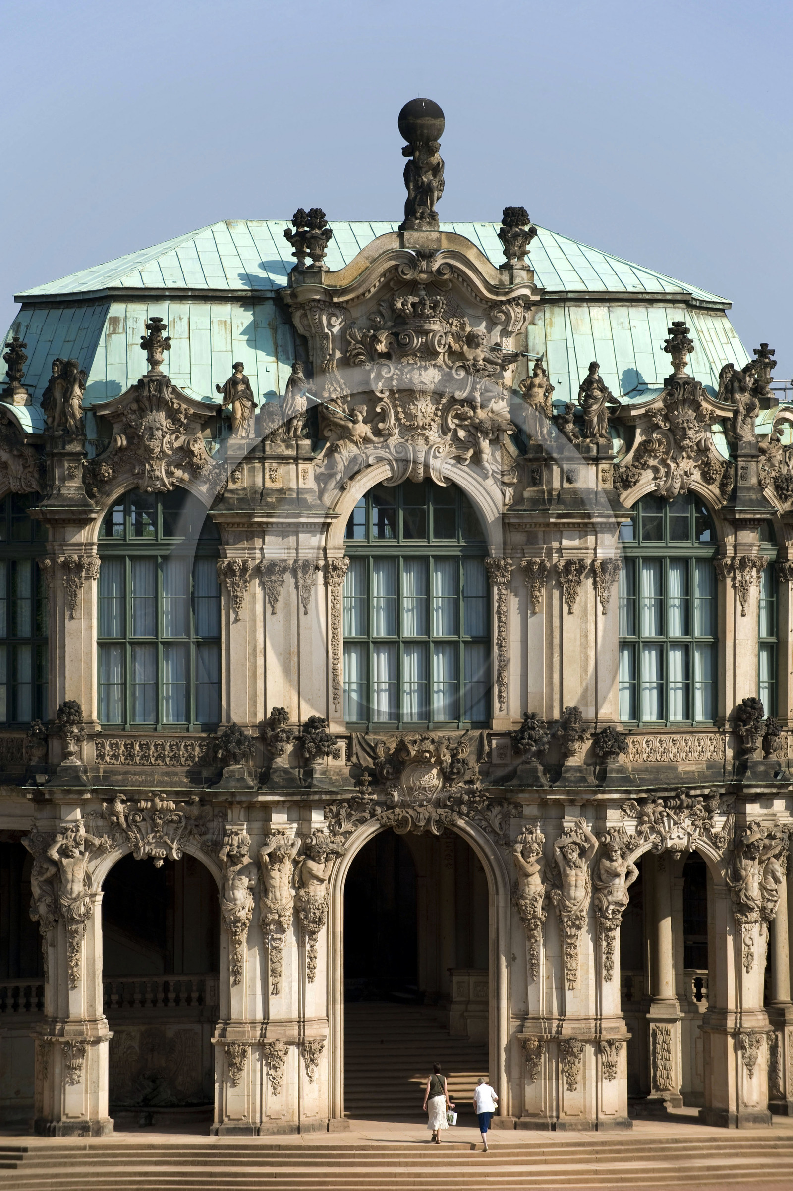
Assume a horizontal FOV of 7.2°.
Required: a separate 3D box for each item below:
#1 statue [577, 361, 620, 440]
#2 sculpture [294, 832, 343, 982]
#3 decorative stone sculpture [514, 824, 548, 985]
[{"bbox_3d":[4.344,-4.186,135.200,0.780,1.670,0.600,0,0,-14],"label":"statue"},{"bbox_3d":[-1.639,6.570,132.600,0.900,3.182,0.680,0,0,-30],"label":"sculpture"},{"bbox_3d":[2.934,6.767,137.600,0.730,3.445,0.680,0,-1,-13],"label":"decorative stone sculpture"}]

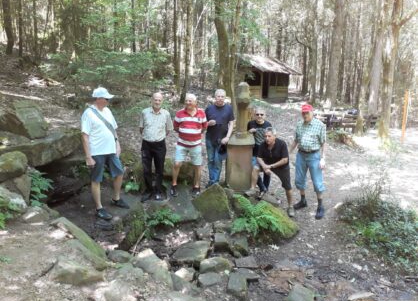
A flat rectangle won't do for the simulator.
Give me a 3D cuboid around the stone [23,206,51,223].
[{"bbox_3d":[-2.065,0.765,3.924,0.300,0.140,0.220,-2,10,-18],"label":"stone"}]

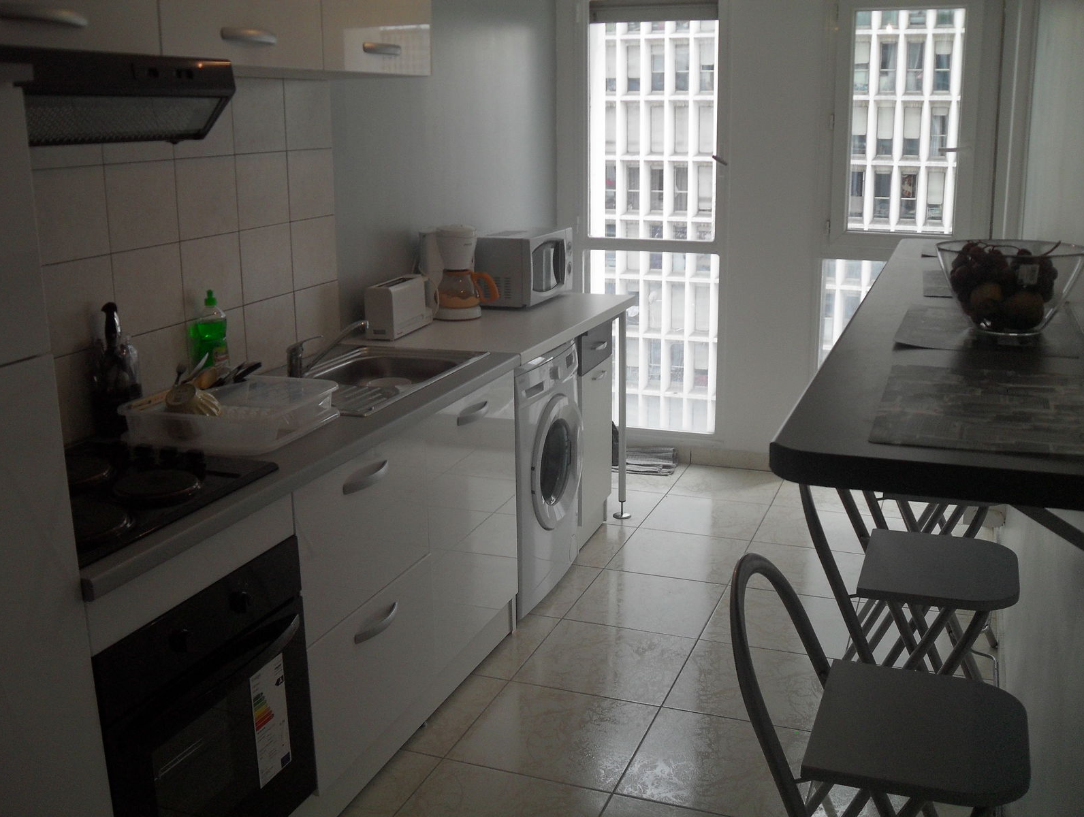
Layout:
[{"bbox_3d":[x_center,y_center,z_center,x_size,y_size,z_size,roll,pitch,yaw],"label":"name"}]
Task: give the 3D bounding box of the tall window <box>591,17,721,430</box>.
[{"bbox_3d":[0.533,-0.850,5.239,0.670,1.985,0.100,5,15,20],"label":"tall window"}]

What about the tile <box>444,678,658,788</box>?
[{"bbox_3d":[0.041,0.882,2.988,0.450,0.010,0.444,5,16,21],"label":"tile"}]

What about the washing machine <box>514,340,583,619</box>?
[{"bbox_3d":[-0.220,0.215,3.867,0.581,0.849,0.596,5,16,21],"label":"washing machine"}]

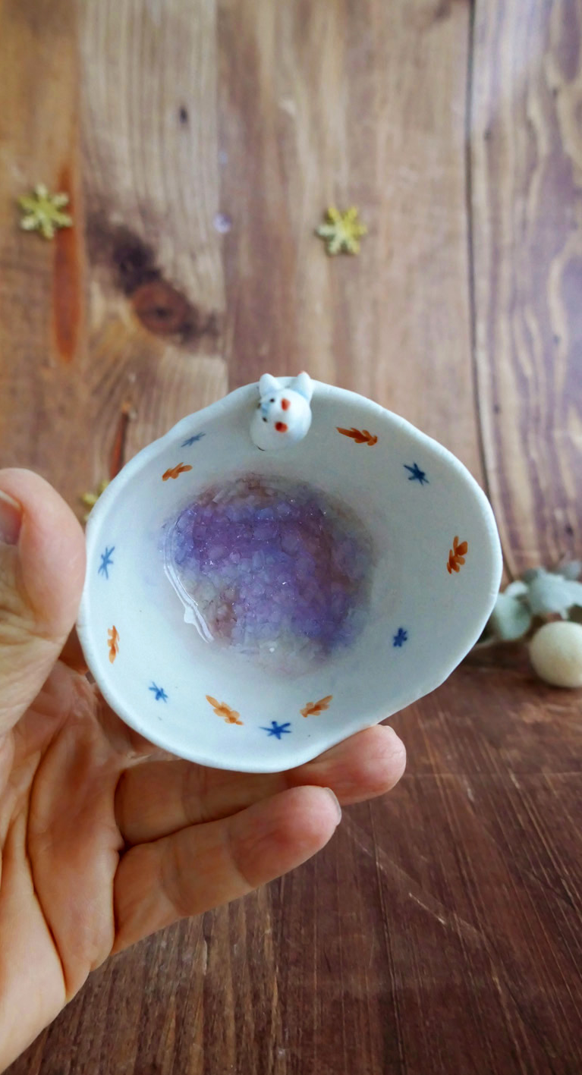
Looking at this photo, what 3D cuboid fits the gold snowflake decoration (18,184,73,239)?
[{"bbox_3d":[-0.159,-0.212,0.485,0.033,0.036,0.004,-10,9,-7],"label":"gold snowflake decoration"}]

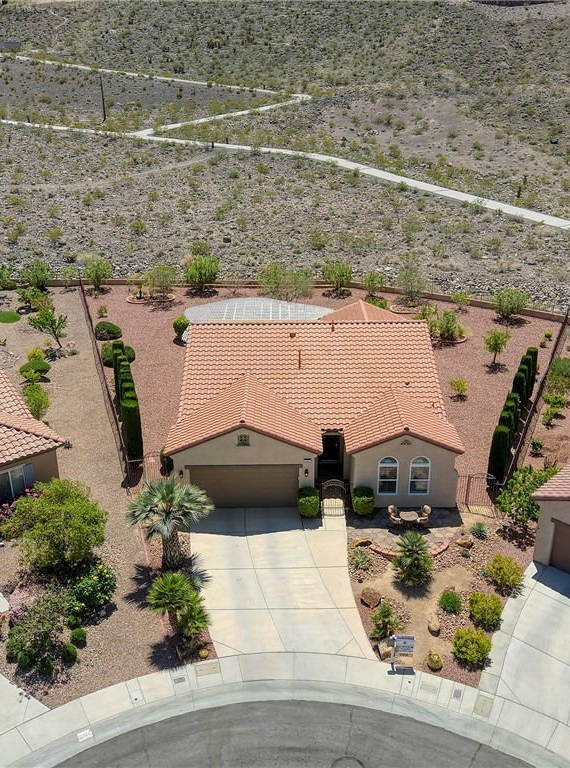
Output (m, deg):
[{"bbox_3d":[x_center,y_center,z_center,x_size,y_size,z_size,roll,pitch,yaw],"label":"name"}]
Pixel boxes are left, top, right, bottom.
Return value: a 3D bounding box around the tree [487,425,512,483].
[{"bbox_3d":[9.845,3.429,35.558,0.870,3.220,0.870,0,24,0],"label":"tree"}]

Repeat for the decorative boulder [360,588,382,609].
[{"bbox_3d":[3.233,8.020,28.831,0.730,0.630,0.780,0,23,0],"label":"decorative boulder"}]

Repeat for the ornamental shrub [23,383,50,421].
[{"bbox_3d":[-13.933,1.042,43.228,1.460,2.108,1.460,0,24,0],"label":"ornamental shrub"}]

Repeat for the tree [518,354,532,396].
[{"bbox_3d":[13.830,-0.250,44.400,0.680,2.850,0.680,0,23,0],"label":"tree"}]

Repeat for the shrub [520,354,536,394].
[{"bbox_3d":[13.864,-0.114,44.408,0.730,2.950,0.730,0,22,0],"label":"shrub"}]

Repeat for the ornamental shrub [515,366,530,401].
[{"bbox_3d":[12.986,0.505,42.385,0.740,3.100,0.740,0,24,0],"label":"ornamental shrub"}]

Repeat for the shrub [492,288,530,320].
[{"bbox_3d":[17.212,-6.147,58.770,2.620,2.150,2.620,0,24,0],"label":"shrub"}]

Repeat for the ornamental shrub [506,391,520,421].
[{"bbox_3d":[11.620,1.880,39.550,0.700,2.800,0.700,0,23,0],"label":"ornamental shrub"}]

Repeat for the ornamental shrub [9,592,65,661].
[{"bbox_3d":[-8.641,8.432,26.793,1.950,2.000,2.100,0,23,0],"label":"ornamental shrub"}]

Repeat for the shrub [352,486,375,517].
[{"bbox_3d":[3.487,5.225,33.956,0.930,1.050,0.900,0,22,0],"label":"shrub"}]

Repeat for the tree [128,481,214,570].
[{"bbox_3d":[-4.542,5.620,30.049,3.300,3.600,3.300,0,22,0],"label":"tree"}]

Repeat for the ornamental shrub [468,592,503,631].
[{"bbox_3d":[7.321,8.254,27.986,1.240,1.170,1.240,0,24,0],"label":"ornamental shrub"}]

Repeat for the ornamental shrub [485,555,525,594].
[{"bbox_3d":[8.509,7.290,29.745,1.380,1.200,1.380,0,22,0],"label":"ornamental shrub"}]

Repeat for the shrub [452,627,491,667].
[{"bbox_3d":[6.324,8.911,26.010,1.320,1.250,1.320,0,22,0],"label":"shrub"}]

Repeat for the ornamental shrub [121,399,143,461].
[{"bbox_3d":[-7.581,2.363,38.469,0.820,3.000,0.820,0,23,0],"label":"ornamental shrub"}]

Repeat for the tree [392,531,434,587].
[{"bbox_3d":[4.909,6.724,29.644,1.600,2.150,1.600,0,23,0],"label":"tree"}]

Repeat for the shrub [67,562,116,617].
[{"bbox_3d":[-7.178,7.659,28.568,1.880,1.800,1.900,0,23,0],"label":"shrub"}]

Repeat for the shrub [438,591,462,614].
[{"bbox_3d":[6.161,8.149,28.681,0.860,0.740,0.860,0,24,0],"label":"shrub"}]

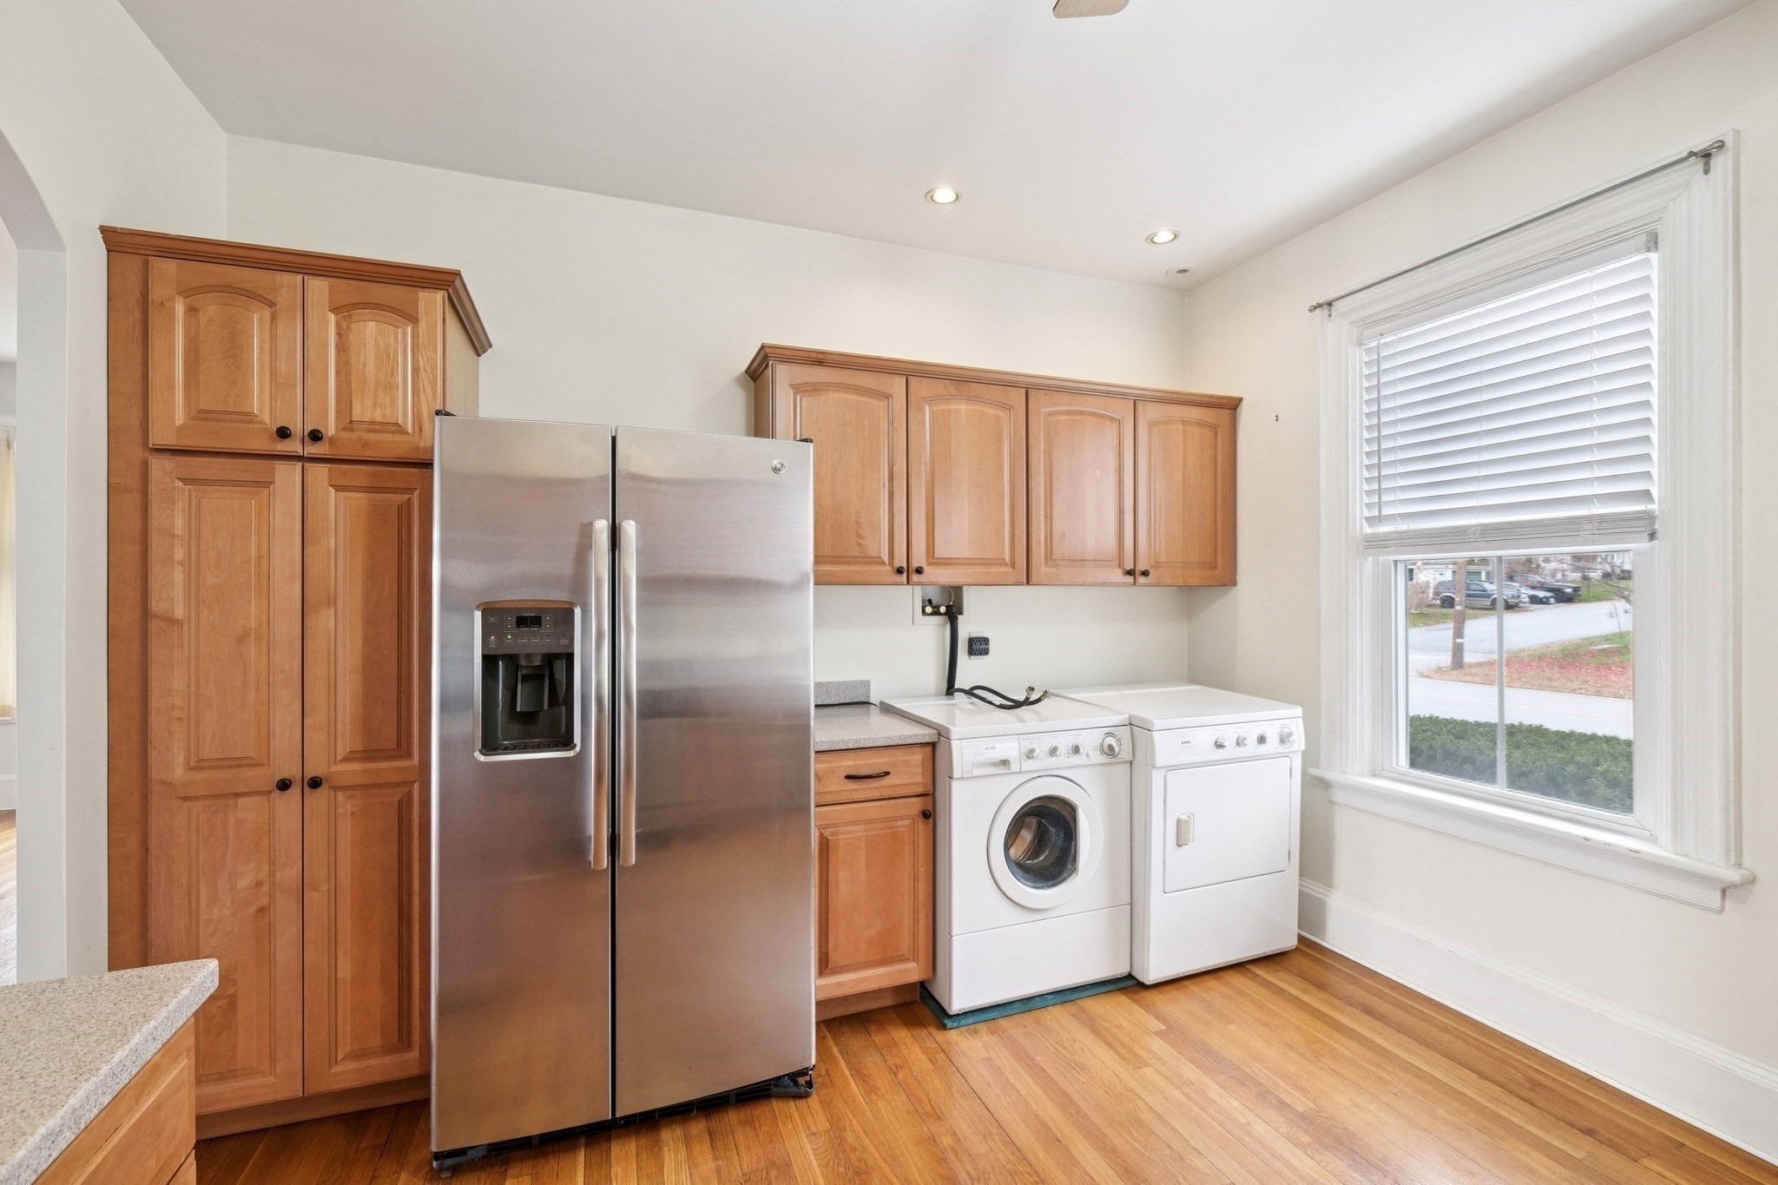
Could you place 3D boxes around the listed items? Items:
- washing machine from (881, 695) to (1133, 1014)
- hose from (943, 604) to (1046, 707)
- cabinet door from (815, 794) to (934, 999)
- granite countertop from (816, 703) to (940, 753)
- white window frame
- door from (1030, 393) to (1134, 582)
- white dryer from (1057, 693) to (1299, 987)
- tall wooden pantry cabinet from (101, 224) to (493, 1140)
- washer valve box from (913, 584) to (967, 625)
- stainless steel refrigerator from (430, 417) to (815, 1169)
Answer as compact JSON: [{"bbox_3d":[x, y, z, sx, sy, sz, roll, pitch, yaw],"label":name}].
[{"bbox_3d":[0.412,0.882,2.749,0.682,0.895,0.675,0,0,-20],"label":"washing machine"},{"bbox_3d":[0.429,0.240,2.955,0.315,0.390,0.410,0,0,-20],"label":"hose"},{"bbox_3d":[-0.067,0.948,2.311,0.431,0.586,0.025,0,0,-20],"label":"cabinet door"},{"bbox_3d":[-0.171,0.463,2.593,0.460,0.038,0.655,0,0,-20],"label":"granite countertop"},{"bbox_3d":[1.915,-0.164,2.348,0.165,1.928,1.195,0,0,-20],"label":"white window frame"},{"bbox_3d":[0.773,-0.406,2.957,0.494,0.757,0.025,0,0,-20],"label":"door"},{"bbox_3d":[1.125,0.905,3.011,0.690,0.910,0.705,0,0,-20],"label":"white dryer"},{"bbox_3d":[-1.558,0.265,2.085,0.725,2.190,0.650,0,0,-20],"label":"tall wooden pantry cabinet"},{"bbox_3d":[0.211,0.052,3.125,0.245,0.164,0.080,0,0,-20],"label":"washer valve box"},{"bbox_3d":[-0.766,0.472,2.246,0.913,1.775,0.855,0,0,-20],"label":"stainless steel refrigerator"}]

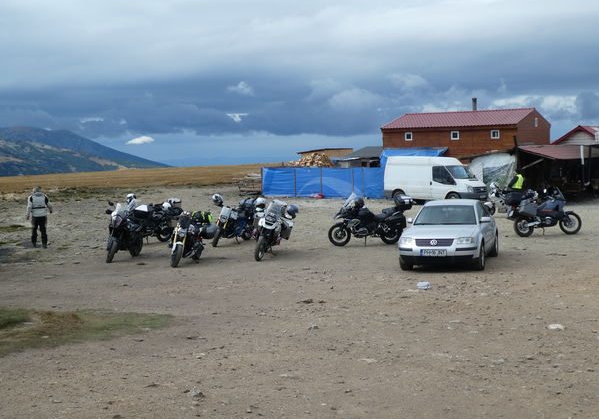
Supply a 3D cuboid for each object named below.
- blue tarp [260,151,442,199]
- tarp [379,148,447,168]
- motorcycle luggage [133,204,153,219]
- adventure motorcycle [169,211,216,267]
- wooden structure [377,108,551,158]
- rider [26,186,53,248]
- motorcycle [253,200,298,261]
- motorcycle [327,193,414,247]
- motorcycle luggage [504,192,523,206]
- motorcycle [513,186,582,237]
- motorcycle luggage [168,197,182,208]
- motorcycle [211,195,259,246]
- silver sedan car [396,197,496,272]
[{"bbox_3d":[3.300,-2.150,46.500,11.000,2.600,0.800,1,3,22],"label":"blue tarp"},{"bbox_3d":[7.050,-3.200,47.000,4.300,1.250,1.500,1,3,18],"label":"tarp"},{"bbox_3d":[-4.280,0.050,20.800,0.480,0.380,0.420,0,3,14],"label":"motorcycle luggage"},{"bbox_3d":[-2.630,0.660,18.150,0.880,1.280,2.120,0,3,12],"label":"adventure motorcycle"},{"bbox_3d":[11.160,-3.894,51.700,10.100,5.600,5.600,3,5,39],"label":"wooden structure"},{"bbox_3d":[-7.490,0.191,21.900,0.700,1.760,0.380,-1,4,-16],"label":"rider"},{"bbox_3d":[-0.700,0.432,18.400,0.930,1.430,2.200,1,4,9],"label":"motorcycle"},{"bbox_3d":[2.020,0.250,21.750,2.330,1.500,0.950,-1,4,-15],"label":"motorcycle"},{"bbox_3d":[6.450,-0.345,22.950,0.380,0.380,0.420,-1,4,-13],"label":"motorcycle luggage"},{"bbox_3d":[7.430,0.038,23.000,2.280,1.470,0.920,-1,4,-13],"label":"motorcycle"},{"bbox_3d":[-4.050,-0.230,24.800,0.360,0.320,0.420,-3,4,-41],"label":"motorcycle luggage"},{"bbox_3d":[-2.020,0.340,23.000,0.870,1.400,2.100,2,3,35],"label":"motorcycle"},{"bbox_3d":[3.575,0.510,17.750,1.760,1.460,4.700,1,3,21],"label":"silver sedan car"}]

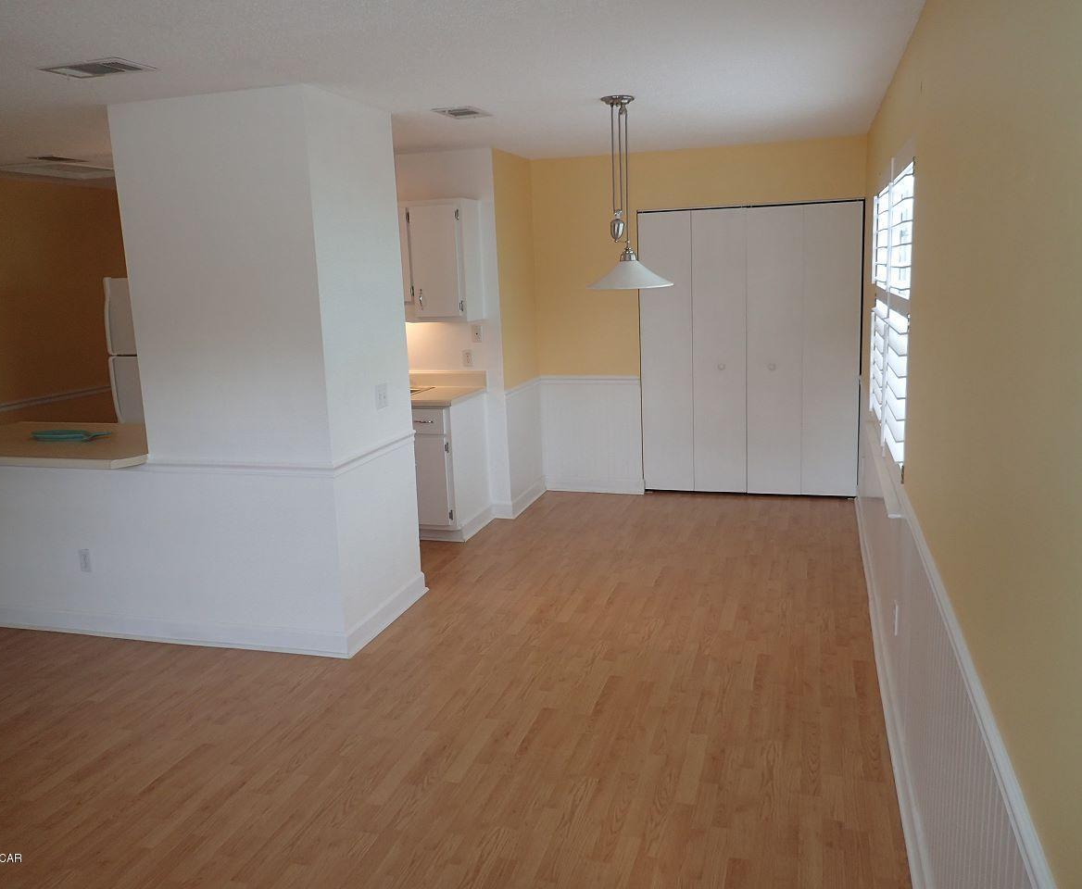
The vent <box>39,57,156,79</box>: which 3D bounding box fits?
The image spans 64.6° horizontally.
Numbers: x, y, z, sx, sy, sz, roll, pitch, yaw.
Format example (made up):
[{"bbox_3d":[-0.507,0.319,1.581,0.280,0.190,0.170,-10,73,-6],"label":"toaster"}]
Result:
[{"bbox_3d":[-1.572,-1.329,3.050,0.355,0.020,0.180,1,12,17],"label":"vent"}]

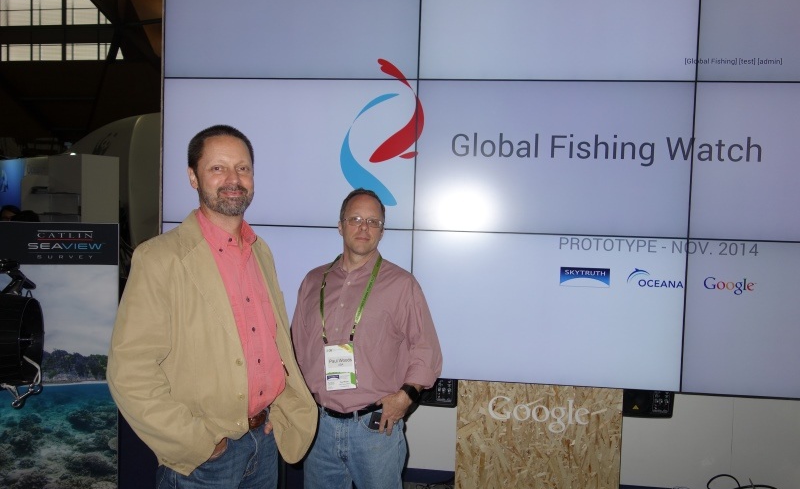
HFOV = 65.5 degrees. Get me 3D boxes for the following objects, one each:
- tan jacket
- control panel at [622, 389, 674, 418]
[{"bbox_3d":[-0.486,0.250,1.680,0.370,0.680,0.560,4,3,40],"label":"tan jacket"},{"bbox_3d":[1.176,0.749,2.950,0.250,0.140,0.050,2,3,6],"label":"control panel"}]

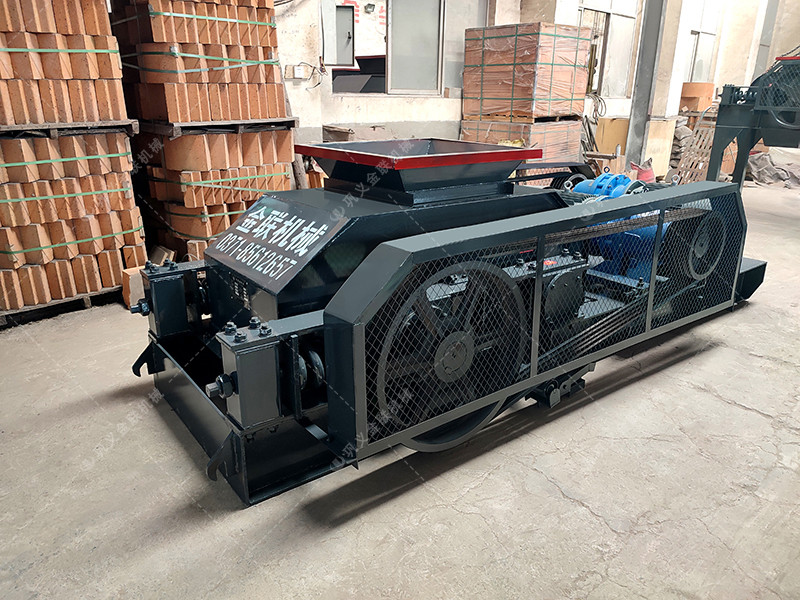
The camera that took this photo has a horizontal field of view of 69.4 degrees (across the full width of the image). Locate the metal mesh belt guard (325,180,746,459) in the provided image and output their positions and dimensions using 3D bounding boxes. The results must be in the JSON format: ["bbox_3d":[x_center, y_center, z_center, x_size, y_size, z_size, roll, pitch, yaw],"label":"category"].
[{"bbox_3d":[0.737,-0.053,2.320,2.230,0.620,0.158,-14,24,-32],"label":"metal mesh belt guard"}]

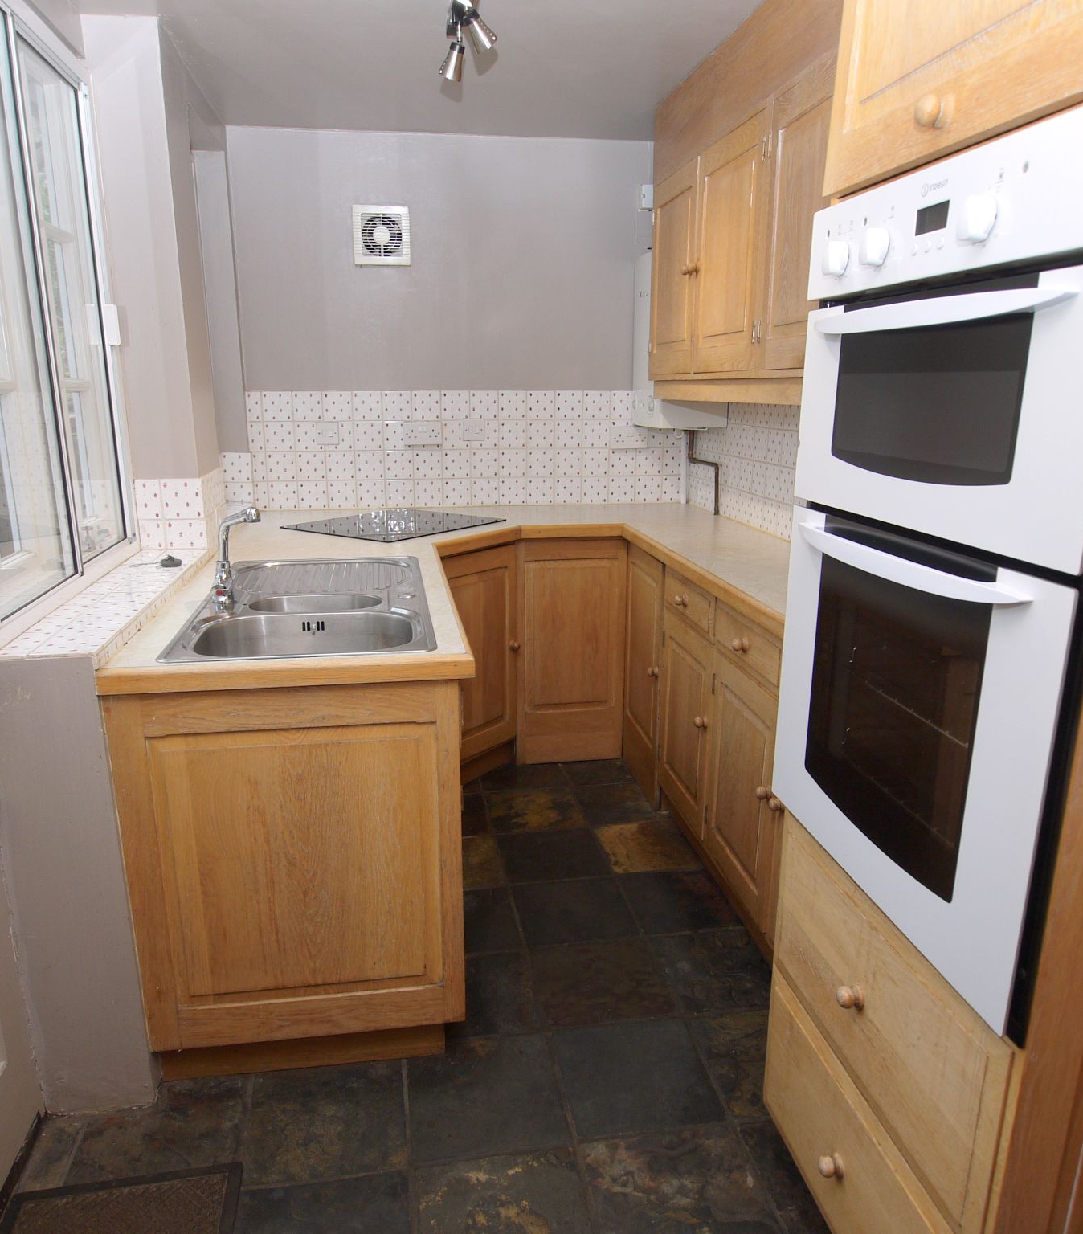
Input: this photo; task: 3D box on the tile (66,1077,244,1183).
[{"bbox_3d":[-0.716,0.982,1.613,0.298,0.012,0.290,-2,15,-10],"label":"tile"}]

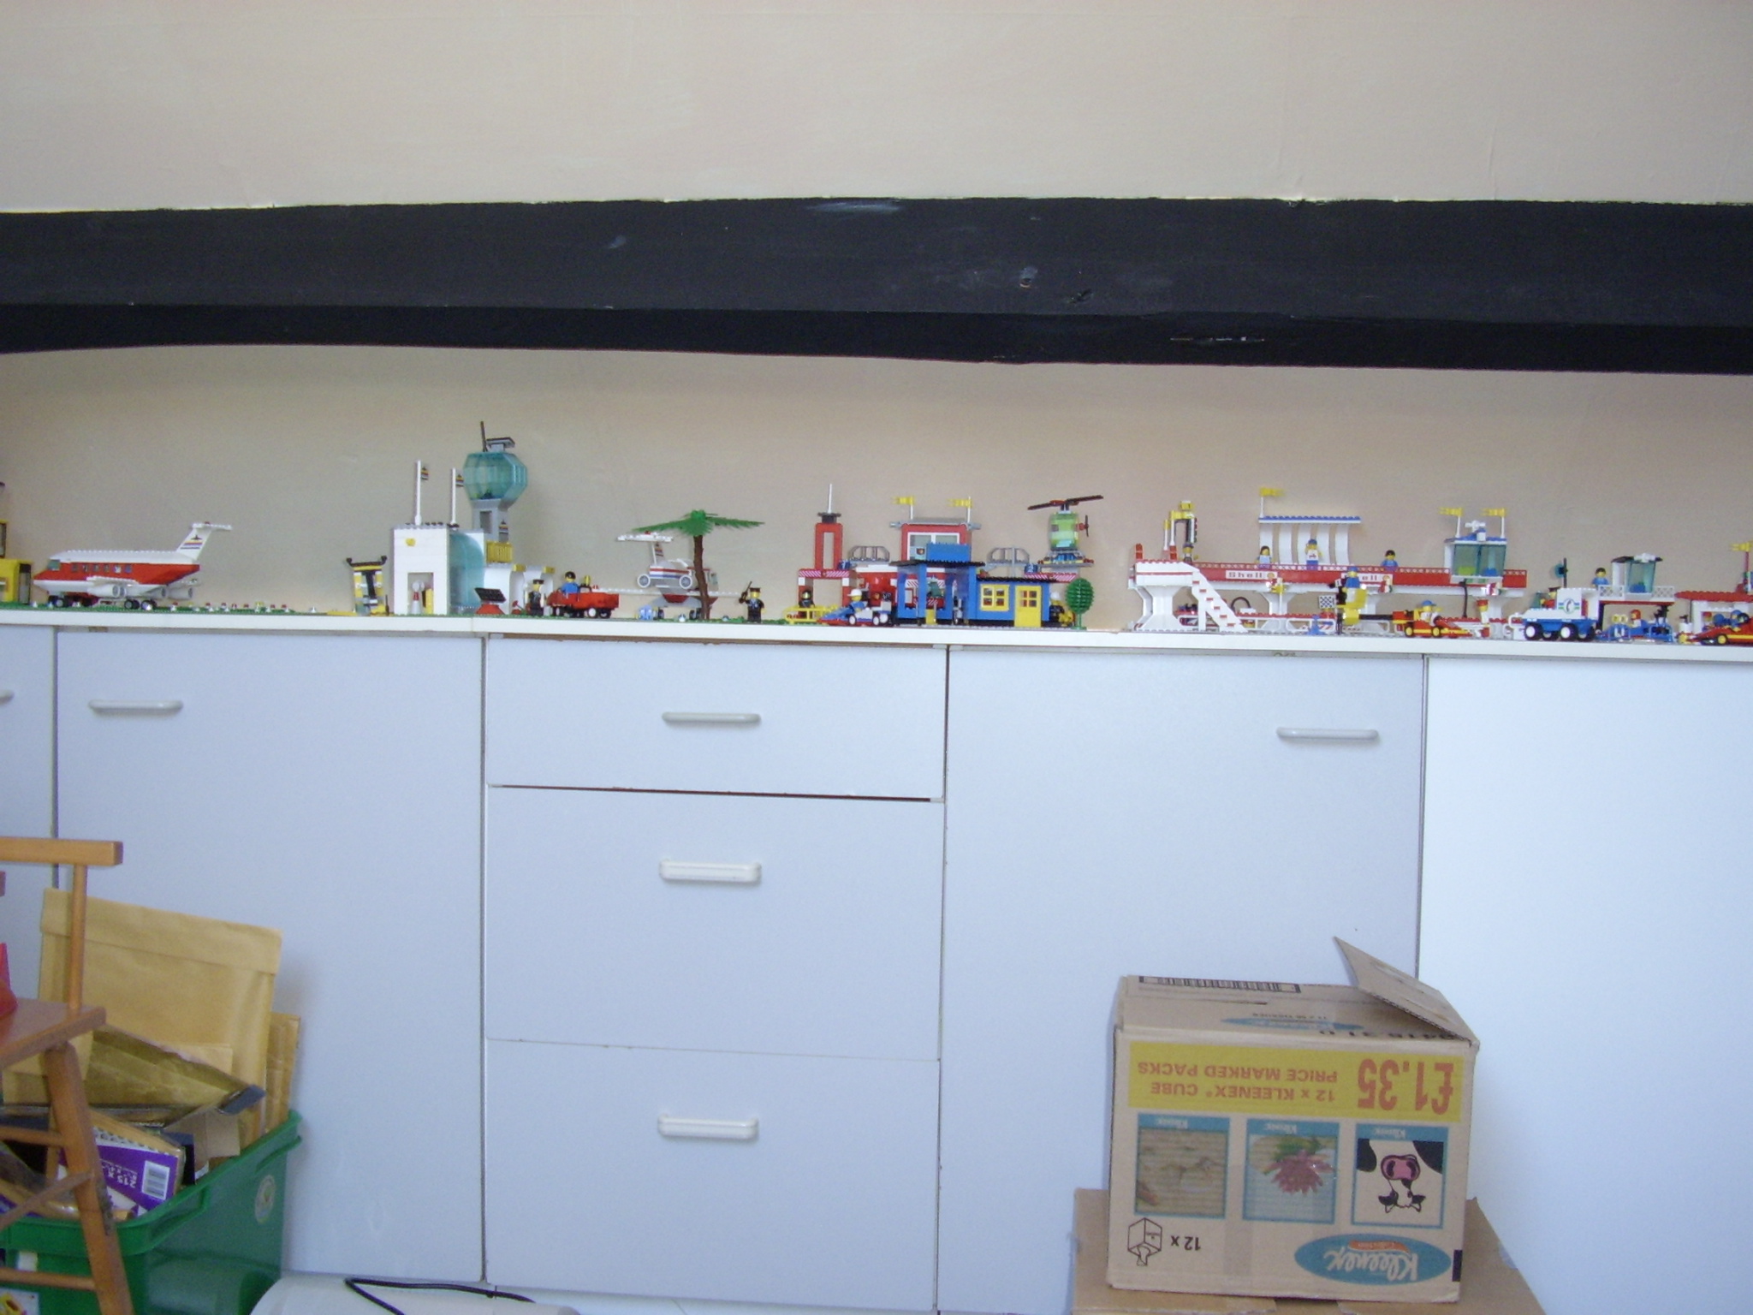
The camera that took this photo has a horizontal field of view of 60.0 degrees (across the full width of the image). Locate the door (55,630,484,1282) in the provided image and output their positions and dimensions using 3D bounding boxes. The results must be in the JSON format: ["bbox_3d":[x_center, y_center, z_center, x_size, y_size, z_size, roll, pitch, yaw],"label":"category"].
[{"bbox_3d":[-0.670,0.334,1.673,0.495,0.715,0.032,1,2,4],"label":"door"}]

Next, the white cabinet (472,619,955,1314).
[{"bbox_3d":[-0.167,0.351,1.996,0.532,0.759,0.530,1,2,5],"label":"white cabinet"}]

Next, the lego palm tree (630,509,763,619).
[{"bbox_3d":[-0.218,-0.113,1.850,0.160,0.133,0.150,1,2,5],"label":"lego palm tree"}]

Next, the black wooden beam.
[{"bbox_3d":[0.001,-0.510,2.060,2.550,0.160,0.240,1,2,5],"label":"black wooden beam"}]

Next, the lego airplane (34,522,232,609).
[{"bbox_3d":[-1.027,-0.125,2.080,0.275,0.122,0.185,1,2,5],"label":"lego airplane"}]

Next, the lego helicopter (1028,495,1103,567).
[{"bbox_3d":[0.237,-0.158,1.900,0.093,0.088,0.115,1,2,7],"label":"lego helicopter"}]

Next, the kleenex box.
[{"bbox_3d":[0.407,0.466,1.541,0.335,0.280,0.221,1,2,7],"label":"kleenex box"}]

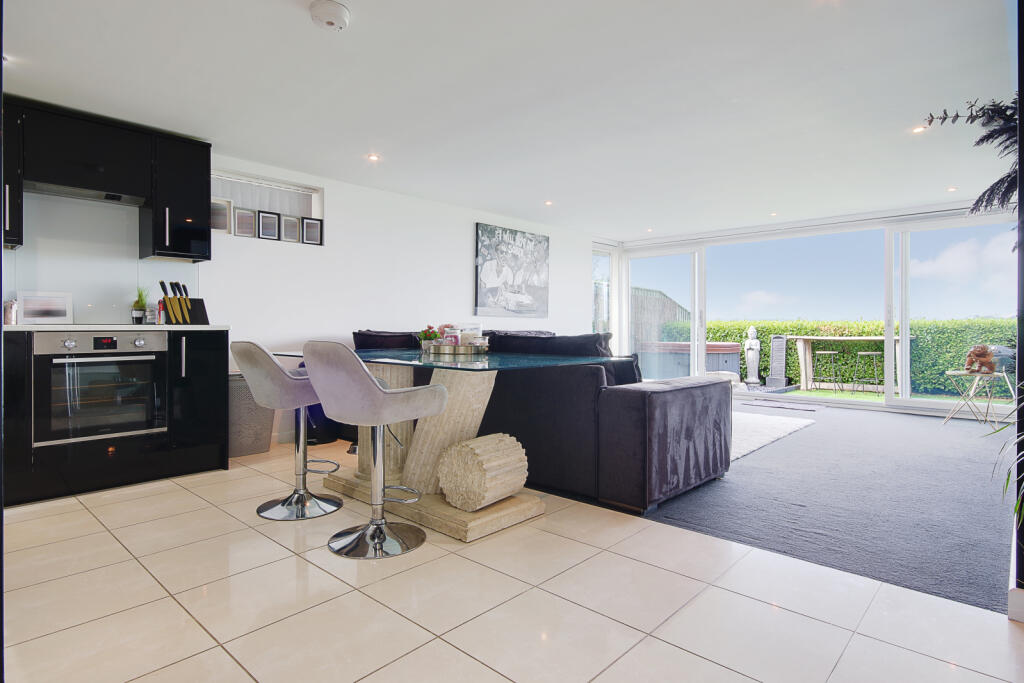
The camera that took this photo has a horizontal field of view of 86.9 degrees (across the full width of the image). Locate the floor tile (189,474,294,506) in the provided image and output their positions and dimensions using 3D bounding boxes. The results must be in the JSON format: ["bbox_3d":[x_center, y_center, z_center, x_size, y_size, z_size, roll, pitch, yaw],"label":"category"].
[{"bbox_3d":[-1.547,0.851,3.106,0.443,0.010,0.443,1,2,42],"label":"floor tile"}]

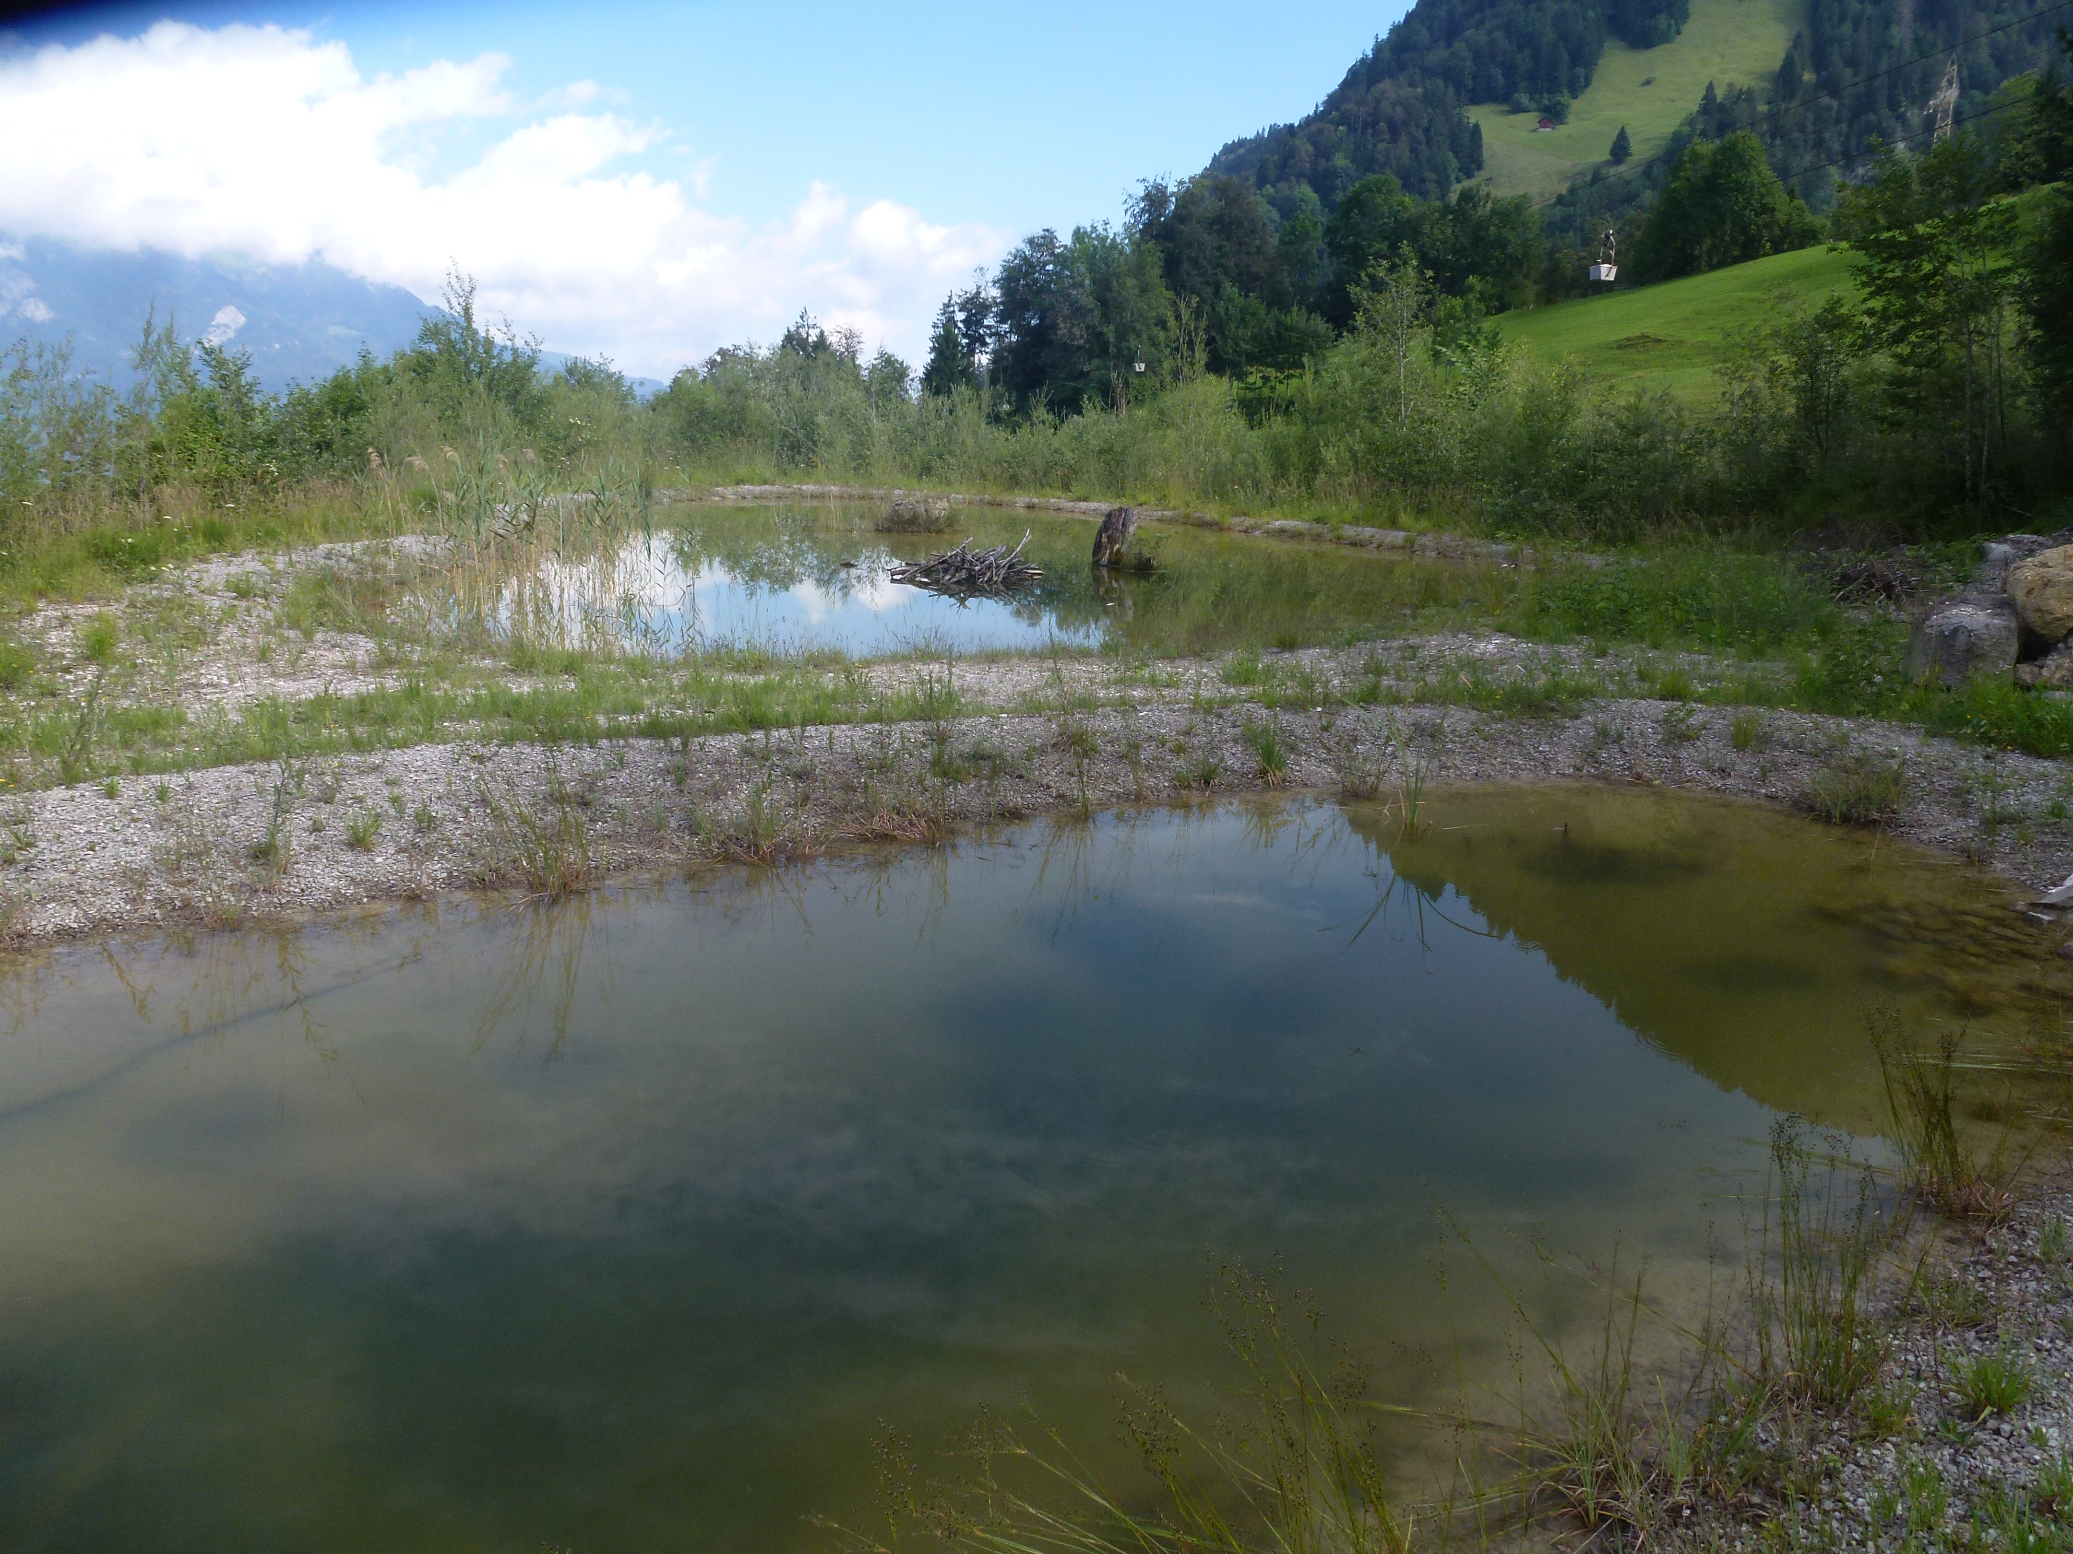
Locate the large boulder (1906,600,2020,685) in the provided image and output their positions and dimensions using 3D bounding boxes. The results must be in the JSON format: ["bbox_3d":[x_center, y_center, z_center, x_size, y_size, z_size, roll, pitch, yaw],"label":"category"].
[{"bbox_3d":[6.538,-0.915,10.098,0.660,0.520,0.600,11,17,32],"label":"large boulder"}]

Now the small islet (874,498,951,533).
[{"bbox_3d":[-2.154,-4.554,24.909,1.270,0.530,1.200,1,14,-5],"label":"small islet"}]

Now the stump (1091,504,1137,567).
[{"bbox_3d":[1.082,-3.243,19.378,0.560,0.800,0.500,3,14,3],"label":"stump"}]

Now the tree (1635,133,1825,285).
[{"bbox_3d":[48.872,-40.257,101.936,12.000,10.800,10.500,8,15,23],"label":"tree"}]

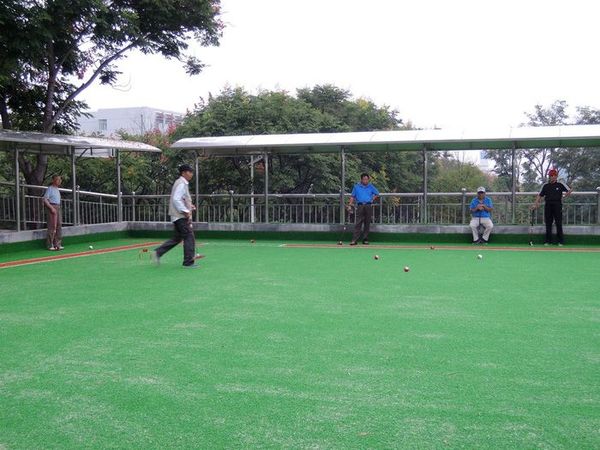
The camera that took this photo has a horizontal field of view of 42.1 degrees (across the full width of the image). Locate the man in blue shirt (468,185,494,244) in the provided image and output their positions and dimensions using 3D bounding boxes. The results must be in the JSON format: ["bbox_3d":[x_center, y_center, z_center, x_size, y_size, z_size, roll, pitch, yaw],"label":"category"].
[{"bbox_3d":[4.235,-0.215,18.200,0.580,1.330,0.720,0,2,0],"label":"man in blue shirt"}]

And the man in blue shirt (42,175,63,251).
[{"bbox_3d":[-5.330,-0.264,16.900,0.400,1.634,0.500,1,3,35],"label":"man in blue shirt"}]

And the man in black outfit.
[{"bbox_3d":[5.622,-0.388,17.400,0.820,1.722,0.420,0,2,11],"label":"man in black outfit"}]

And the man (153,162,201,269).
[{"bbox_3d":[-2.019,-0.141,12.750,0.800,1.680,0.520,0,2,5],"label":"man"}]

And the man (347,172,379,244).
[{"bbox_3d":[1.485,-0.374,18.300,0.700,1.677,0.420,0,2,7],"label":"man"}]

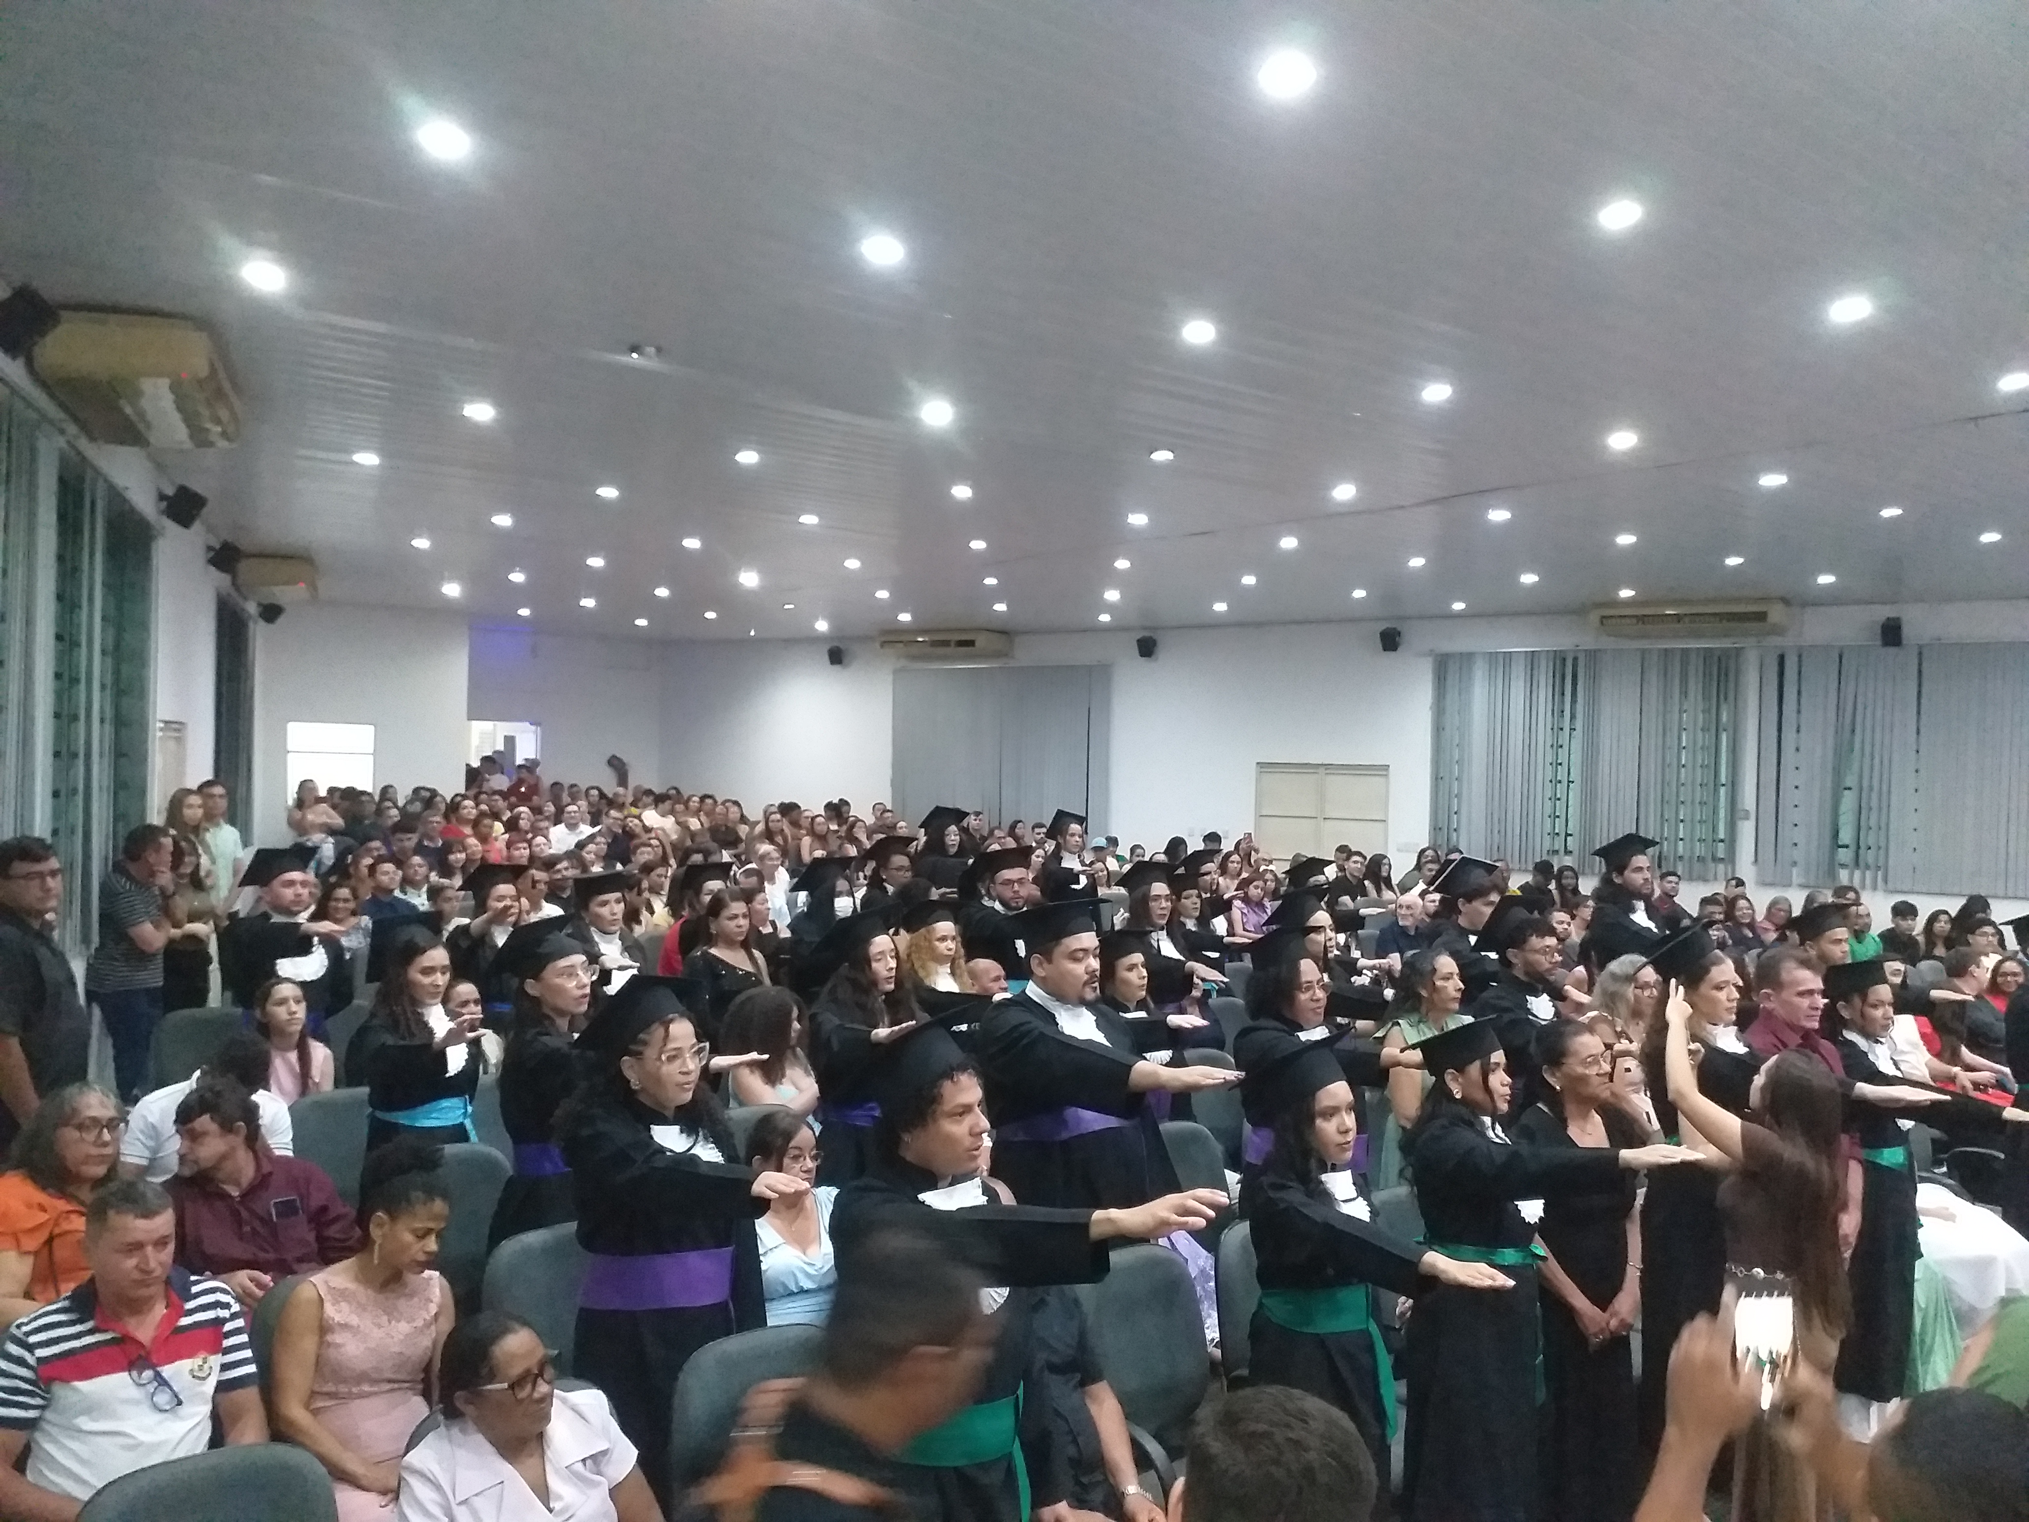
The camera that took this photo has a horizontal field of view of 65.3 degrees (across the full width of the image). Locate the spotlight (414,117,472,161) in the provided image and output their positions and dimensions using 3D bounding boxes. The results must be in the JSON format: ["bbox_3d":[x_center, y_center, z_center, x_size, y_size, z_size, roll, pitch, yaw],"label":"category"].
[{"bbox_3d":[-1.557,-1.691,4.311,0.140,0.050,0.140,2,0,-39],"label":"spotlight"}]

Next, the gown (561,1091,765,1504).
[{"bbox_3d":[-0.705,1.369,3.487,0.660,1.215,0.480,1,-1,40],"label":"gown"}]

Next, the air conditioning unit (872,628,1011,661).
[{"bbox_3d":[-0.889,-1.452,19.596,1.570,0.240,0.670,1,0,35],"label":"air conditioning unit"}]

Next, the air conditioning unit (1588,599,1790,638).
[{"bbox_3d":[6.223,-1.307,14.641,1.570,0.240,0.670,1,0,35],"label":"air conditioning unit"}]

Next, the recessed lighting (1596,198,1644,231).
[{"bbox_3d":[1.777,-1.605,4.645,0.140,0.050,0.140,1,0,0],"label":"recessed lighting"}]

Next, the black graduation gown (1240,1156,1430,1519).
[{"bbox_3d":[0.725,1.459,3.349,0.480,1.104,0.660,2,0,-30],"label":"black graduation gown"}]

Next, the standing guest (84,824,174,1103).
[{"bbox_3d":[-4.145,1.109,7.394,0.420,1.634,0.500,2,0,-15],"label":"standing guest"}]

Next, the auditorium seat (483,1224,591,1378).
[{"bbox_3d":[-1.038,1.651,3.909,0.550,0.940,0.600,2,-1,-40],"label":"auditorium seat"}]

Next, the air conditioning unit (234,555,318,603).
[{"bbox_3d":[-6.590,-1.630,14.202,0.670,0.240,1.570,2,0,-21],"label":"air conditioning unit"}]

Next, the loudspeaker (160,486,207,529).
[{"bbox_3d":[-4.777,-1.466,9.146,0.170,0.210,0.170,33,-13,-21],"label":"loudspeaker"}]

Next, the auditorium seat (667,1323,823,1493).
[{"bbox_3d":[-0.404,1.662,3.185,0.550,0.940,0.600,2,-1,-40],"label":"auditorium seat"}]

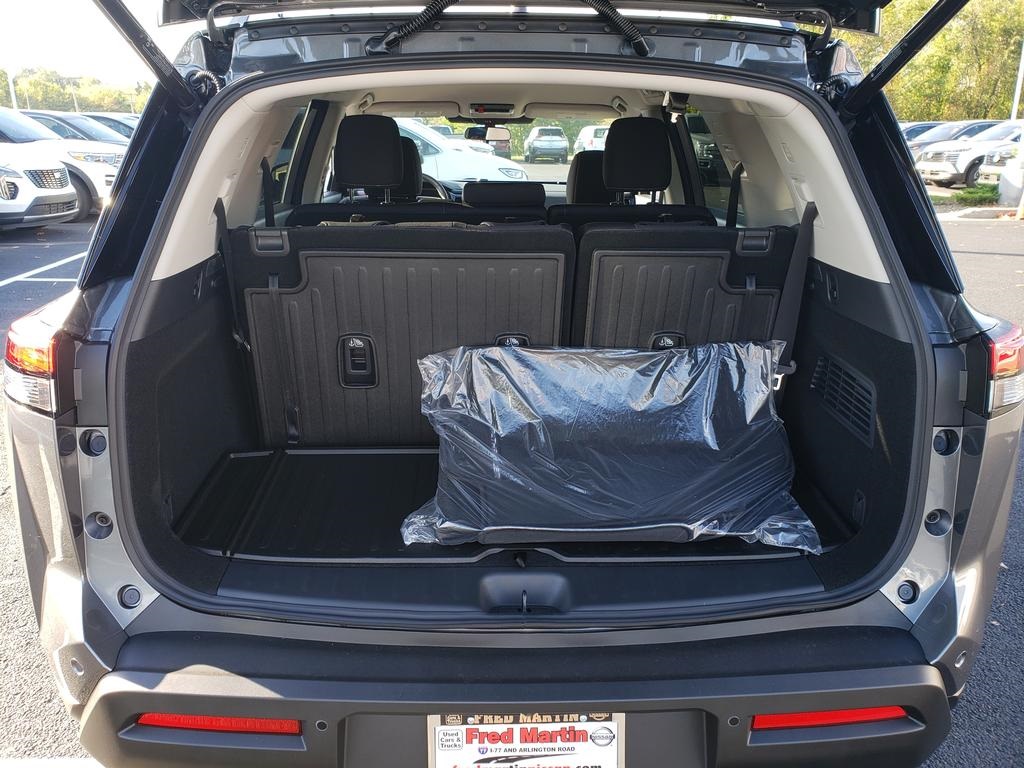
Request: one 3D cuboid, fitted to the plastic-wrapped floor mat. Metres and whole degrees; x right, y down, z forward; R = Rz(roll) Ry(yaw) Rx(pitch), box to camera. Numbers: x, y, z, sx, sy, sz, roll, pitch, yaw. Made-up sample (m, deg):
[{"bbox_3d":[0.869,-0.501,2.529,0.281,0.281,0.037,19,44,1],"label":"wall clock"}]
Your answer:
[{"bbox_3d":[0.193,0.126,1.550,0.740,0.400,0.100,0,-23,0],"label":"plastic-wrapped floor mat"}]

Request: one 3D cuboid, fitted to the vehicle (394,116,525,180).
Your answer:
[{"bbox_3d":[-2.052,-3.751,13.350,4.600,1.640,1.840,0,19,0],"label":"vehicle"}]

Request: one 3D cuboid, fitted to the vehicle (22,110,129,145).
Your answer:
[{"bbox_3d":[-9.471,-4.788,16.344,4.750,1.740,1.900,0,19,-2],"label":"vehicle"}]

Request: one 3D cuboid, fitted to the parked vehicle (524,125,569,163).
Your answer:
[{"bbox_3d":[1.690,-12.106,38.765,1.860,1.670,4.600,0,19,-2],"label":"parked vehicle"}]

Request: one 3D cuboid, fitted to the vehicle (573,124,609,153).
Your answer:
[{"bbox_3d":[4.676,-12.412,39.388,1.900,1.720,4.700,-1,19,-3],"label":"vehicle"}]

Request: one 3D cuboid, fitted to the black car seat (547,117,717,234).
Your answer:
[{"bbox_3d":[0.388,-0.463,2.934,0.560,1.080,0.850,0,19,-2],"label":"black car seat"}]

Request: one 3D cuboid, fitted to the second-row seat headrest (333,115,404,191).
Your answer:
[{"bbox_3d":[-0.467,-0.754,2.500,0.220,0.225,0.120,0,24,-2],"label":"second-row seat headrest"}]

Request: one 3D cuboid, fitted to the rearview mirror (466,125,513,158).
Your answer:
[{"bbox_3d":[-0.115,-1.252,3.850,0.240,0.070,0.050,5,19,12],"label":"rearview mirror"}]

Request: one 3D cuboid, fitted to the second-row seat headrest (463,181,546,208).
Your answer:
[{"bbox_3d":[-0.025,-0.614,2.520,0.275,0.110,0.115,0,24,-2],"label":"second-row seat headrest"}]

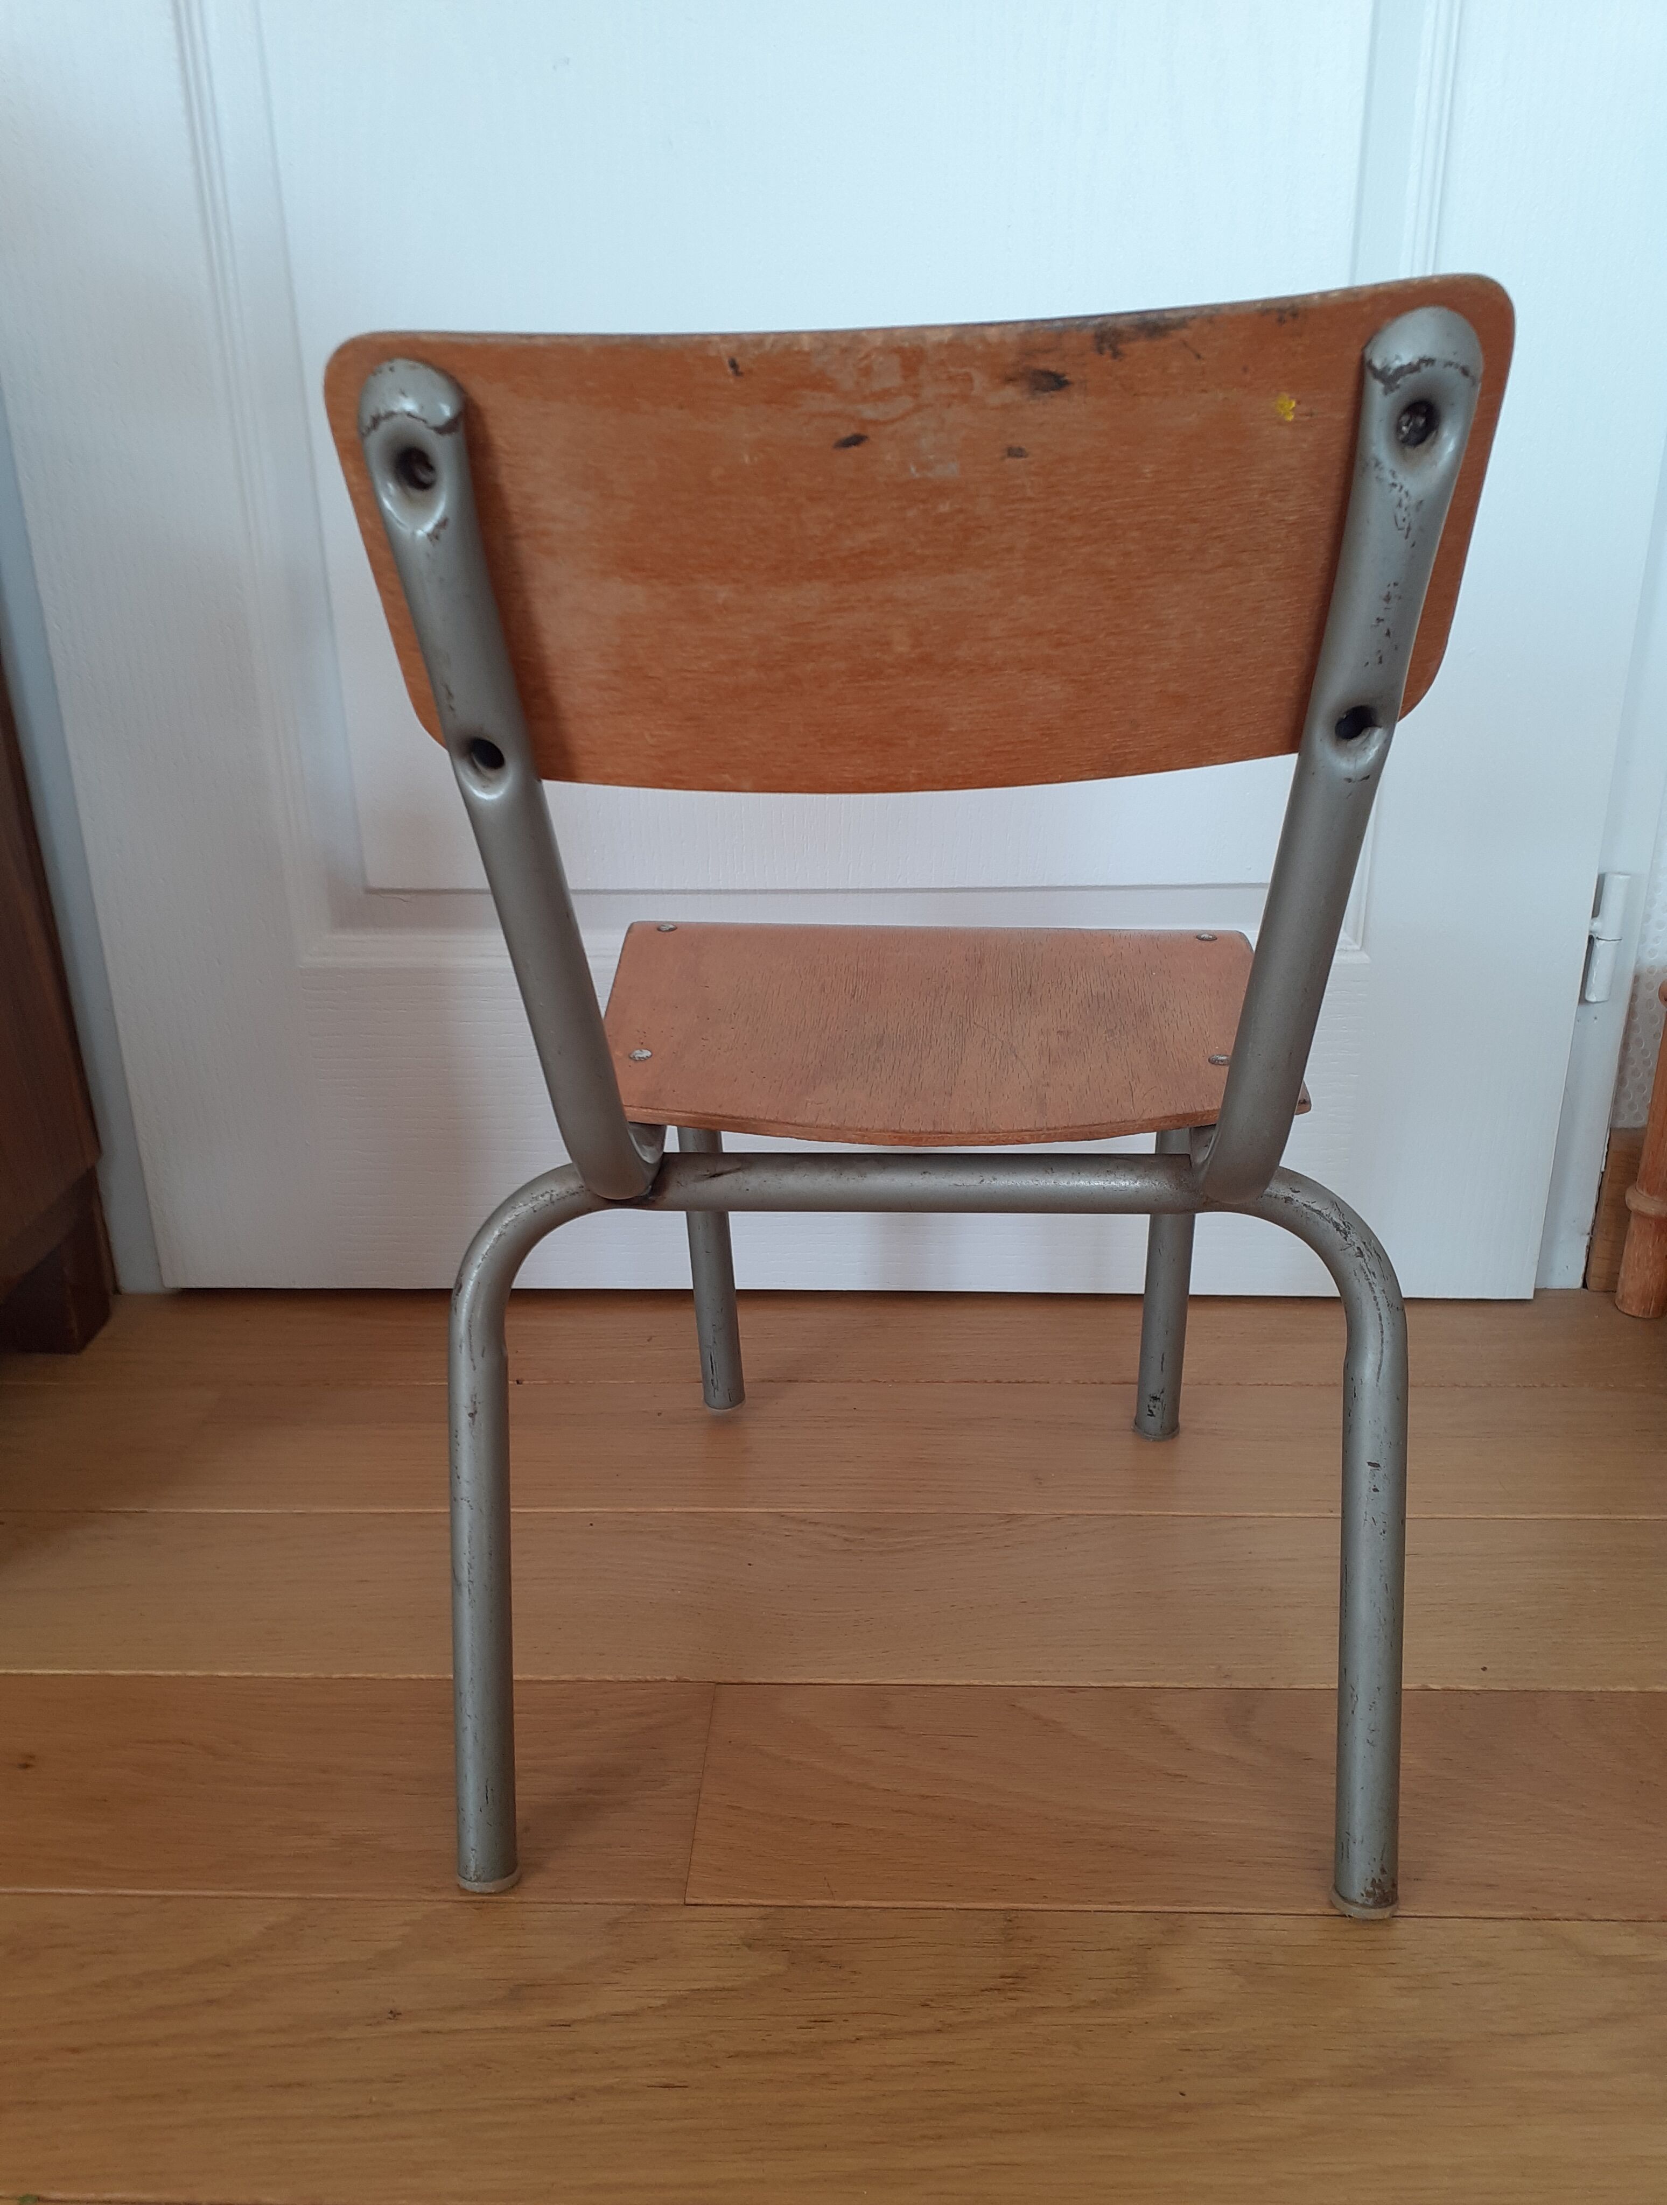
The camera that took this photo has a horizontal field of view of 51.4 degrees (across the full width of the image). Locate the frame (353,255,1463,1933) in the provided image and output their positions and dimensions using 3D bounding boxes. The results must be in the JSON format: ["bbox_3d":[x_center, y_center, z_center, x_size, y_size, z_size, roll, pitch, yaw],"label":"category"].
[{"bbox_3d":[0.036,-0.003,0.662,0.355,0.523,0.413,1,22,5],"label":"frame"}]

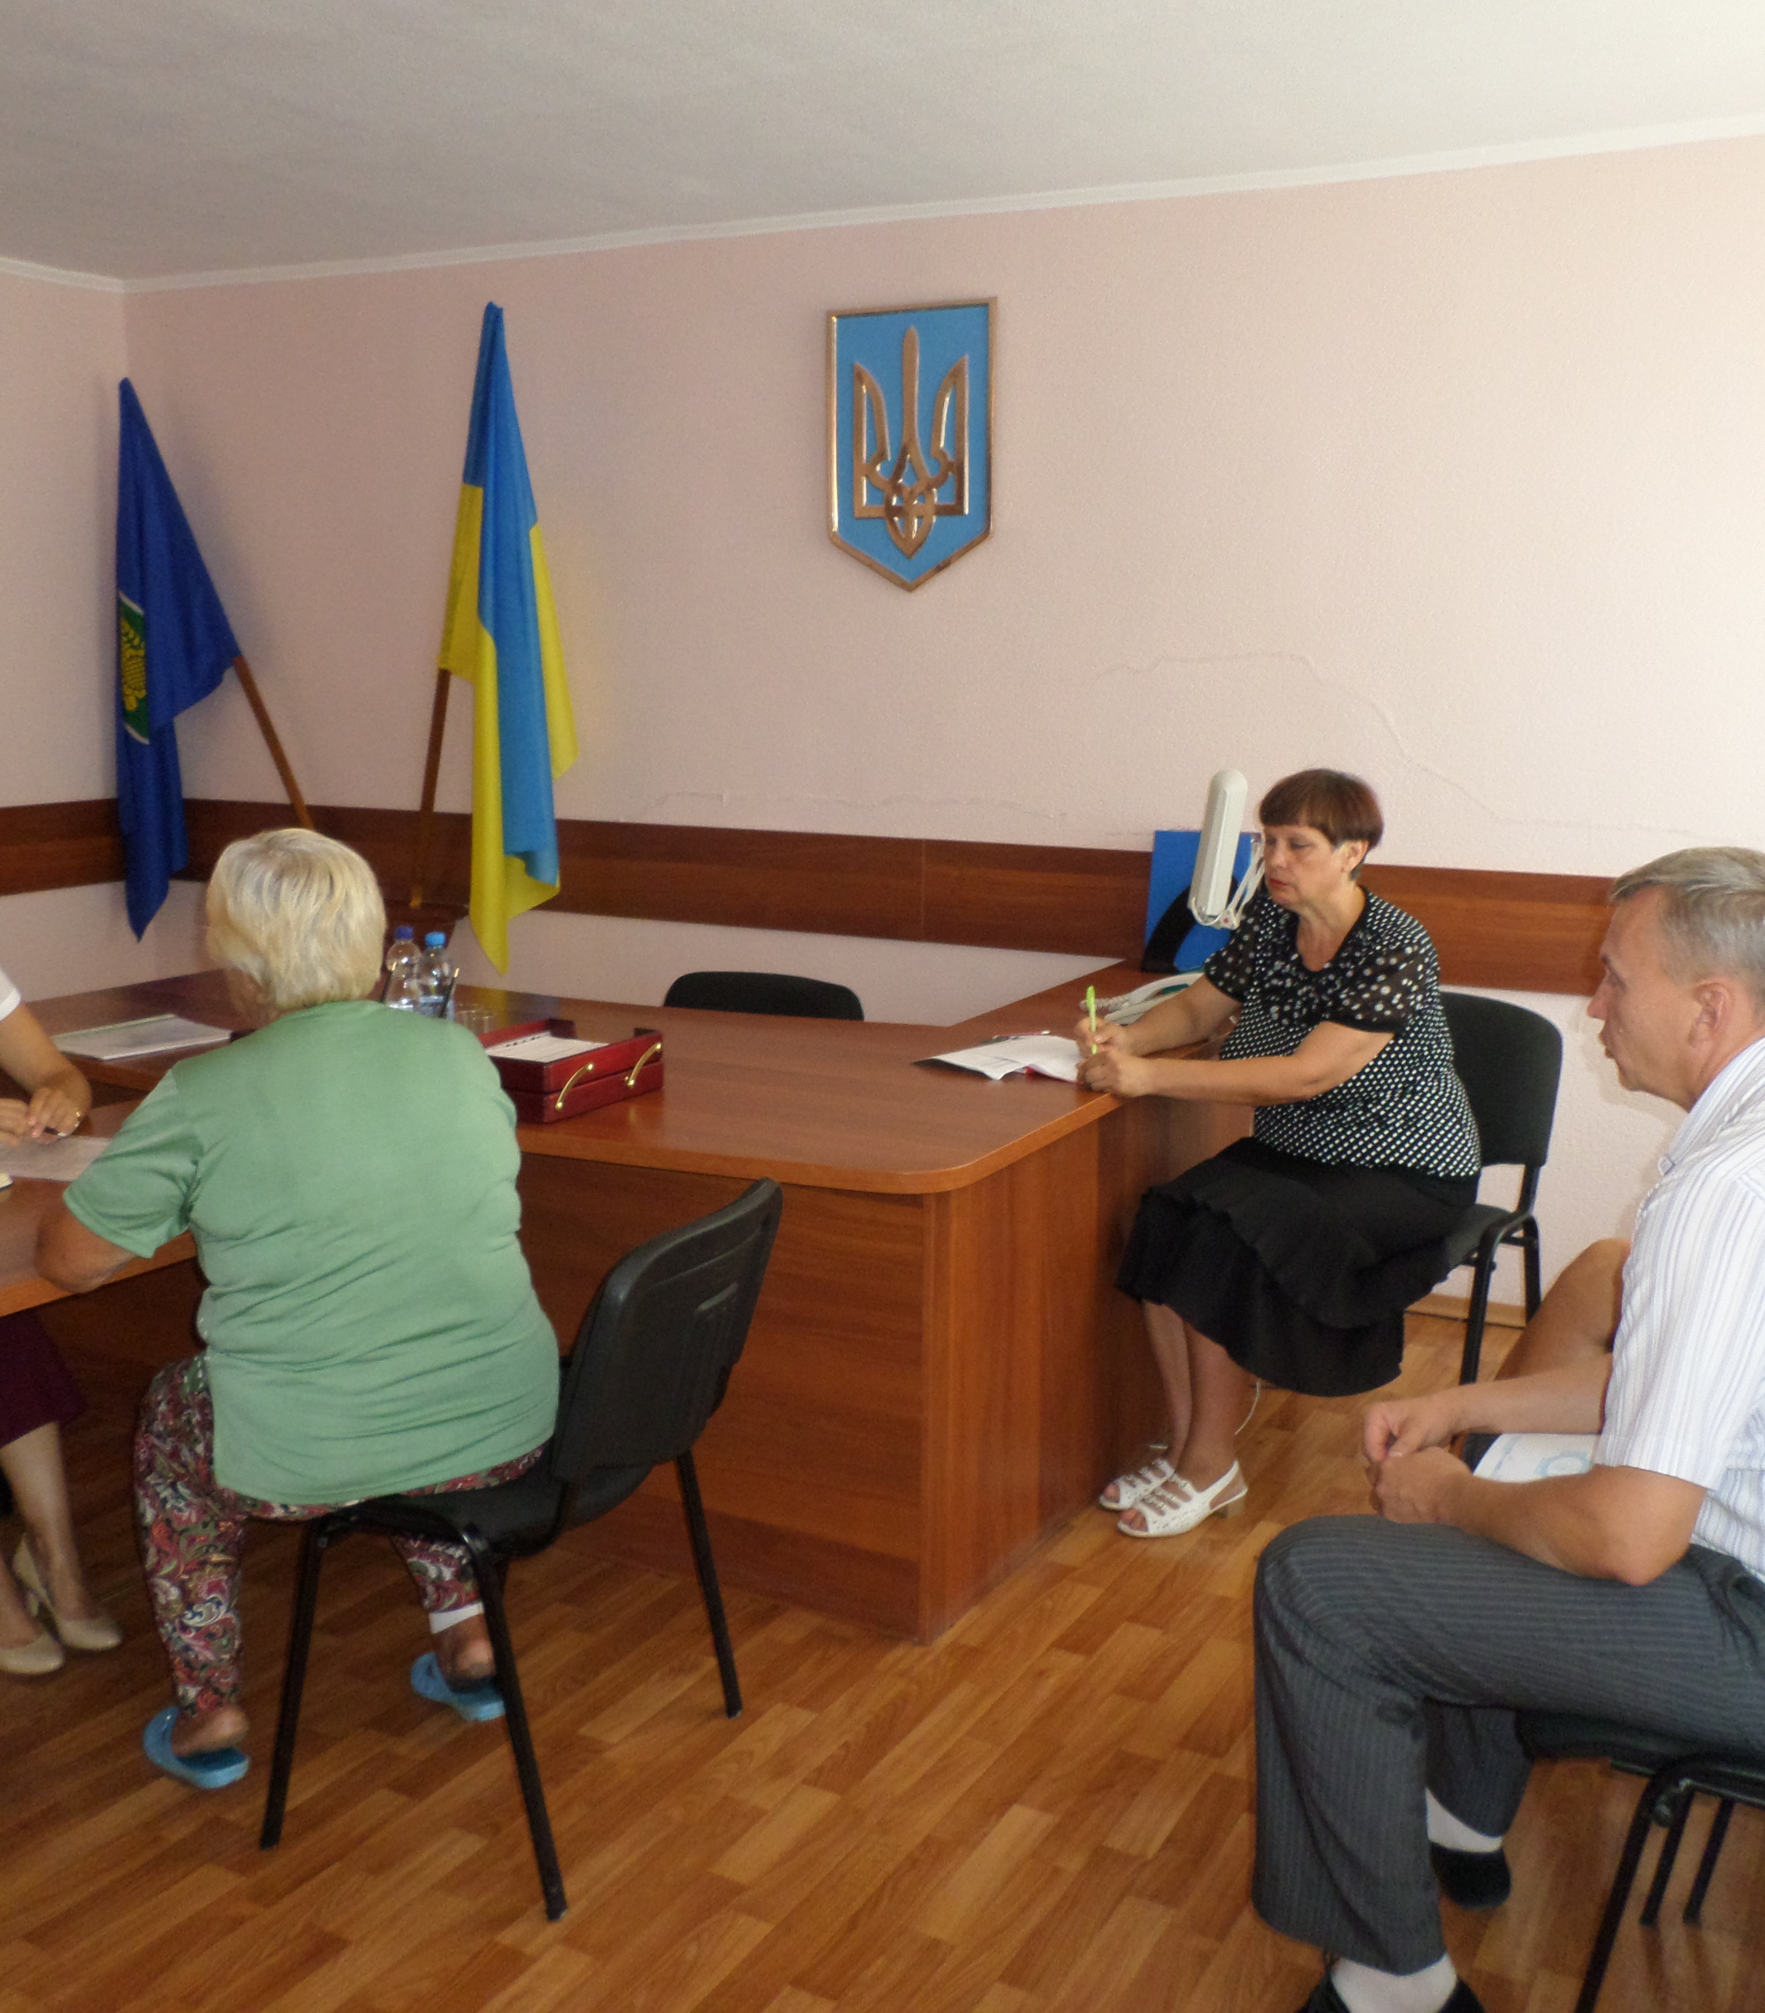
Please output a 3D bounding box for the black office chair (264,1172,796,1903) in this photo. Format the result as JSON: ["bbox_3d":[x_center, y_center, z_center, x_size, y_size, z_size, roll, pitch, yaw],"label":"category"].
[{"bbox_3d":[-0.508,0.676,2.638,0.560,0.820,0.540,5,11,21],"label":"black office chair"}]

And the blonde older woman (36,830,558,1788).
[{"bbox_3d":[-0.825,0.408,2.750,0.620,1.300,0.740,-5,12,-28],"label":"blonde older woman"}]

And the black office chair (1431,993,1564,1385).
[{"bbox_3d":[1.050,0.431,4.087,0.540,0.820,0.570,8,13,37],"label":"black office chair"}]

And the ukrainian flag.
[{"bbox_3d":[-0.956,-0.917,4.950,0.360,1.660,0.250,6,11,26],"label":"ukrainian flag"}]

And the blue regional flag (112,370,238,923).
[{"bbox_3d":[-2.130,-1.028,5.850,0.400,1.660,0.250,3,10,12],"label":"blue regional flag"}]

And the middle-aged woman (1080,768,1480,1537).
[{"bbox_3d":[0.790,0.229,3.800,0.740,1.310,0.540,-5,12,-27],"label":"middle-aged woman"}]

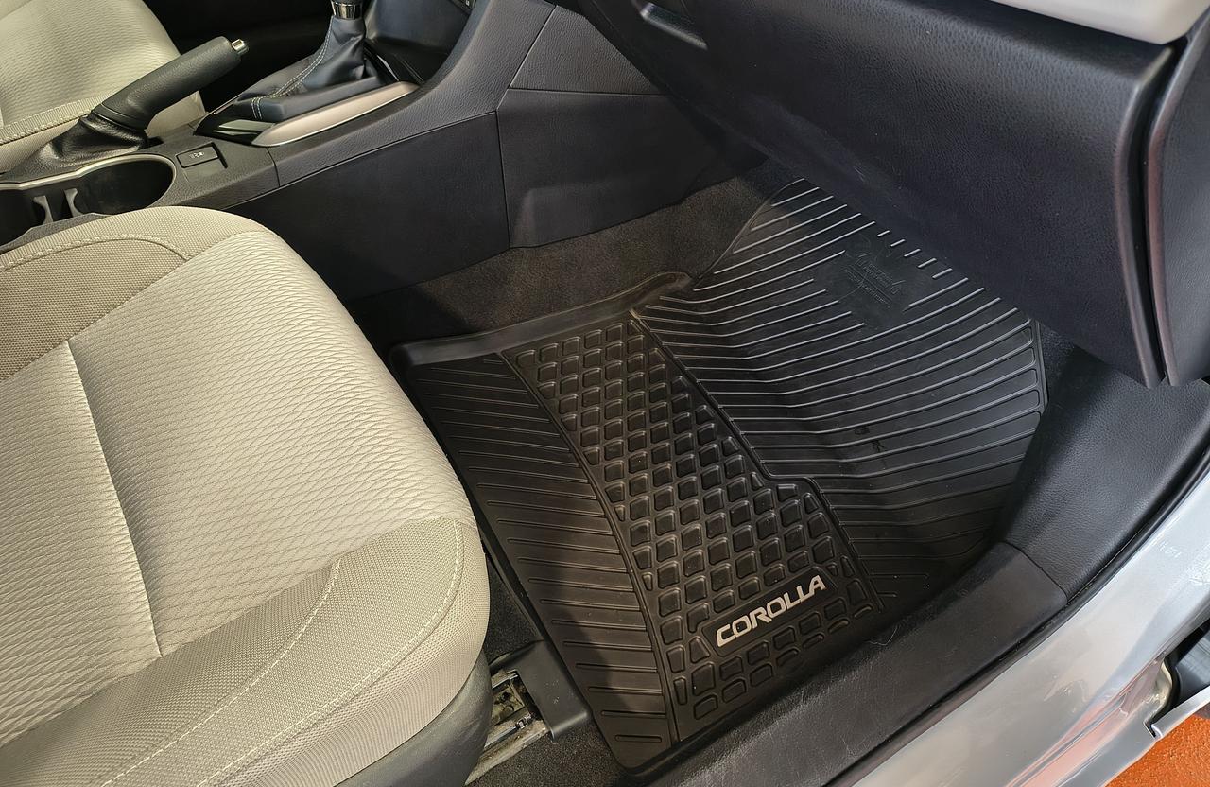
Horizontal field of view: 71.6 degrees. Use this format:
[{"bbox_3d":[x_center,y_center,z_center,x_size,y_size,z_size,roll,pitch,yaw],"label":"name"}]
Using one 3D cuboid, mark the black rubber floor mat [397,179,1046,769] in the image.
[{"bbox_3d":[0.152,-0.040,0.823,0.594,0.177,0.518,-22,47,-19],"label":"black rubber floor mat"}]

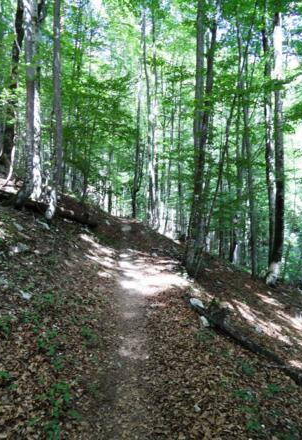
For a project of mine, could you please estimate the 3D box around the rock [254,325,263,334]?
[{"bbox_3d":[1.739,1.772,4.936,0.125,0.120,0.120,2,1,20],"label":"rock"}]

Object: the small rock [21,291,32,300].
[{"bbox_3d":[-1.545,0.937,3.786,0.135,0.100,0.120,1,1,-22],"label":"small rock"}]

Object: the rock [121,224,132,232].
[{"bbox_3d":[-0.931,0.323,11.596,0.400,0.240,0.320,1,1,-5],"label":"rock"}]

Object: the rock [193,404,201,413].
[{"bbox_3d":[0.360,1.493,2.416,0.058,0.045,0.055,1,1,9],"label":"rock"}]

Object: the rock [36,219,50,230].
[{"bbox_3d":[-2.599,0.109,7.375,0.330,0.210,0.250,1,1,-19],"label":"rock"}]

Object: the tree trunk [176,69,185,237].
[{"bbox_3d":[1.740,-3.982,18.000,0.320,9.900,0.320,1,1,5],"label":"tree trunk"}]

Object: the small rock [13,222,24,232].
[{"bbox_3d":[-2.842,0.161,6.560,0.240,0.170,0.200,1,1,-23],"label":"small rock"}]

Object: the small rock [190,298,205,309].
[{"bbox_3d":[0.755,1.356,4.954,0.210,0.130,0.180,1,1,9],"label":"small rock"}]

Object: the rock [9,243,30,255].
[{"bbox_3d":[-2.361,0.512,5.478,0.340,0.180,0.260,1,1,-23],"label":"rock"}]

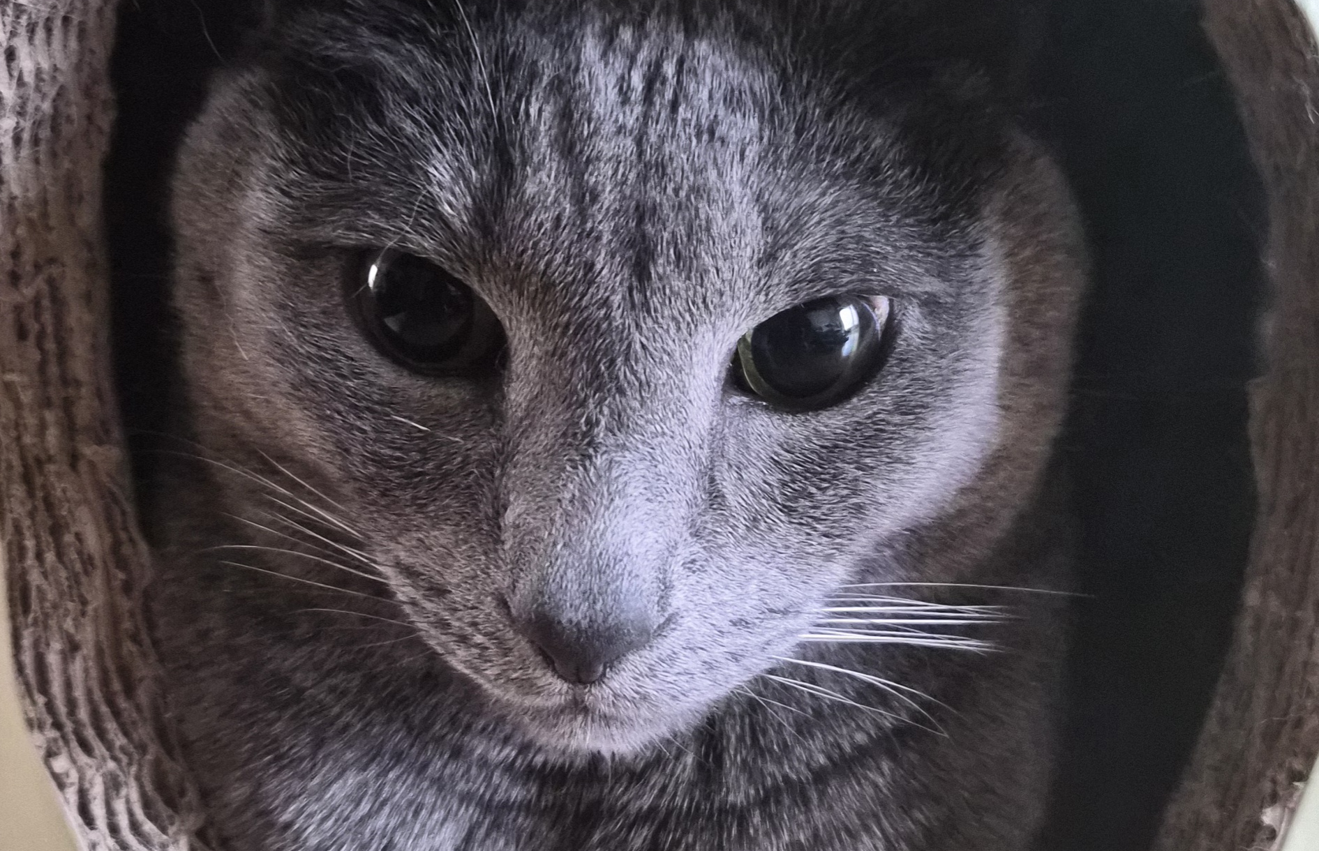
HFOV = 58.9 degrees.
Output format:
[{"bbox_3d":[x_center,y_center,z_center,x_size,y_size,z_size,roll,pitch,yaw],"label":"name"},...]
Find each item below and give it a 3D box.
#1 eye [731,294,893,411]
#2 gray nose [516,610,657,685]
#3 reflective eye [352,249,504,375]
[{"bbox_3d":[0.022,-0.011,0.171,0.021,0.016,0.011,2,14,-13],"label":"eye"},{"bbox_3d":[-0.009,0.029,0.152,0.018,0.009,0.009,6,21,1],"label":"gray nose"},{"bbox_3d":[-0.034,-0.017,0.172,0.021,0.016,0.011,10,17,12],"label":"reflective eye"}]

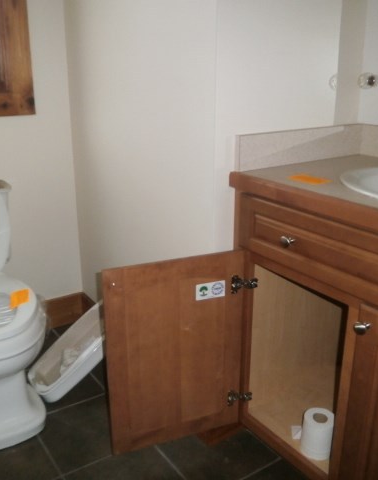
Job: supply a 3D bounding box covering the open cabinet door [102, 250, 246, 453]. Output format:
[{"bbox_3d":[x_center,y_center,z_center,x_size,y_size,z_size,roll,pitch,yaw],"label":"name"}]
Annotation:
[{"bbox_3d":[-0.037,0.332,1.393,0.398,0.592,0.020,-7,20,-19],"label":"open cabinet door"}]

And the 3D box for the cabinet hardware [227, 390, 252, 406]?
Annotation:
[{"bbox_3d":[0.164,0.493,1.501,0.075,0.047,0.033,-7,20,-19],"label":"cabinet hardware"}]

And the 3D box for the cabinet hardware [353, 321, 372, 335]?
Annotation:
[{"bbox_3d":[0.388,0.193,1.062,0.030,0.032,0.032,-13,23,-34],"label":"cabinet hardware"}]

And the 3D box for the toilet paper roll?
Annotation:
[{"bbox_3d":[0.378,0.564,1.398,0.094,0.111,0.094,0,19,0],"label":"toilet paper roll"}]

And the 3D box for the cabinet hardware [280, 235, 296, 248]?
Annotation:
[{"bbox_3d":[0.252,0.005,1.196,0.030,0.032,0.032,-13,23,-34],"label":"cabinet hardware"}]

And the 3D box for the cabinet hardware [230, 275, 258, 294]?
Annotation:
[{"bbox_3d":[0.166,0.127,1.374,0.078,0.052,0.033,-7,20,-19],"label":"cabinet hardware"}]

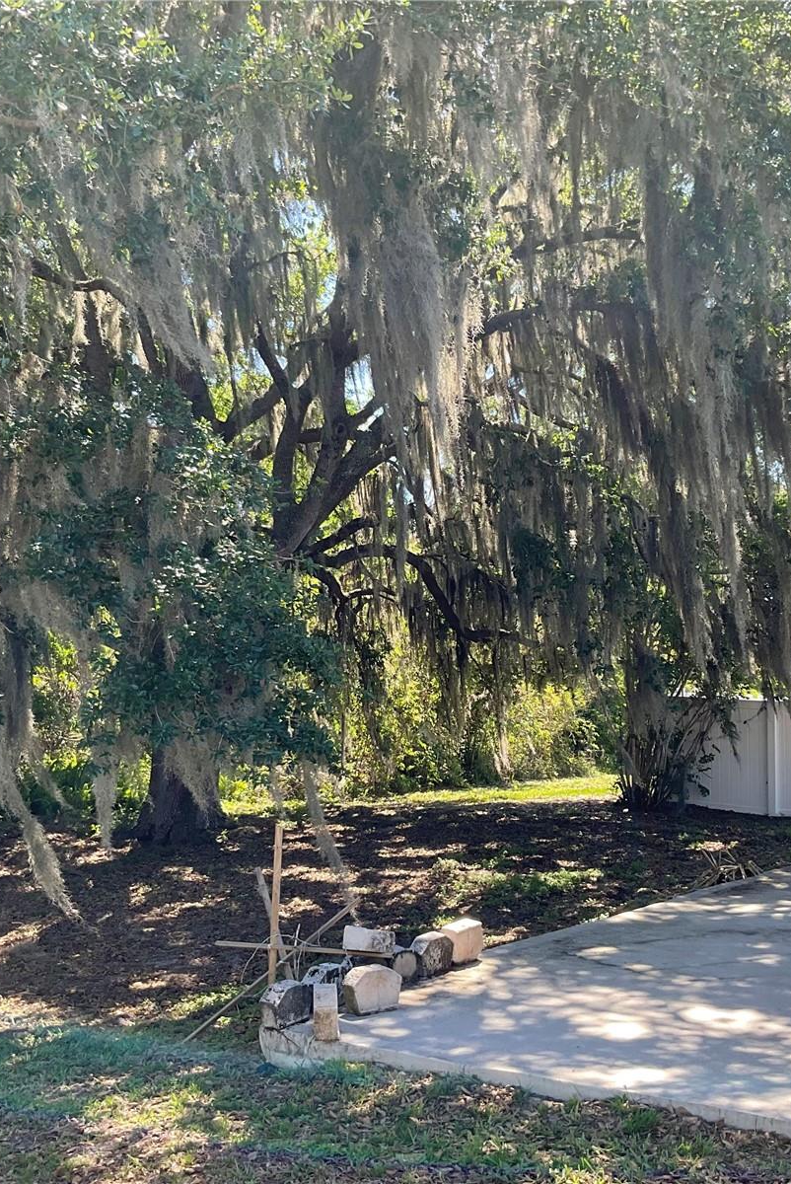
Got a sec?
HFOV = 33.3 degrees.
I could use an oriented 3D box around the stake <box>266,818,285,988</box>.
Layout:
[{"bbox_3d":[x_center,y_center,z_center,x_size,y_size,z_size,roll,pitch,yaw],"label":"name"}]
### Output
[{"bbox_3d":[-0.535,1.428,5.900,0.036,0.820,0.030,2,-2,18],"label":"stake"}]

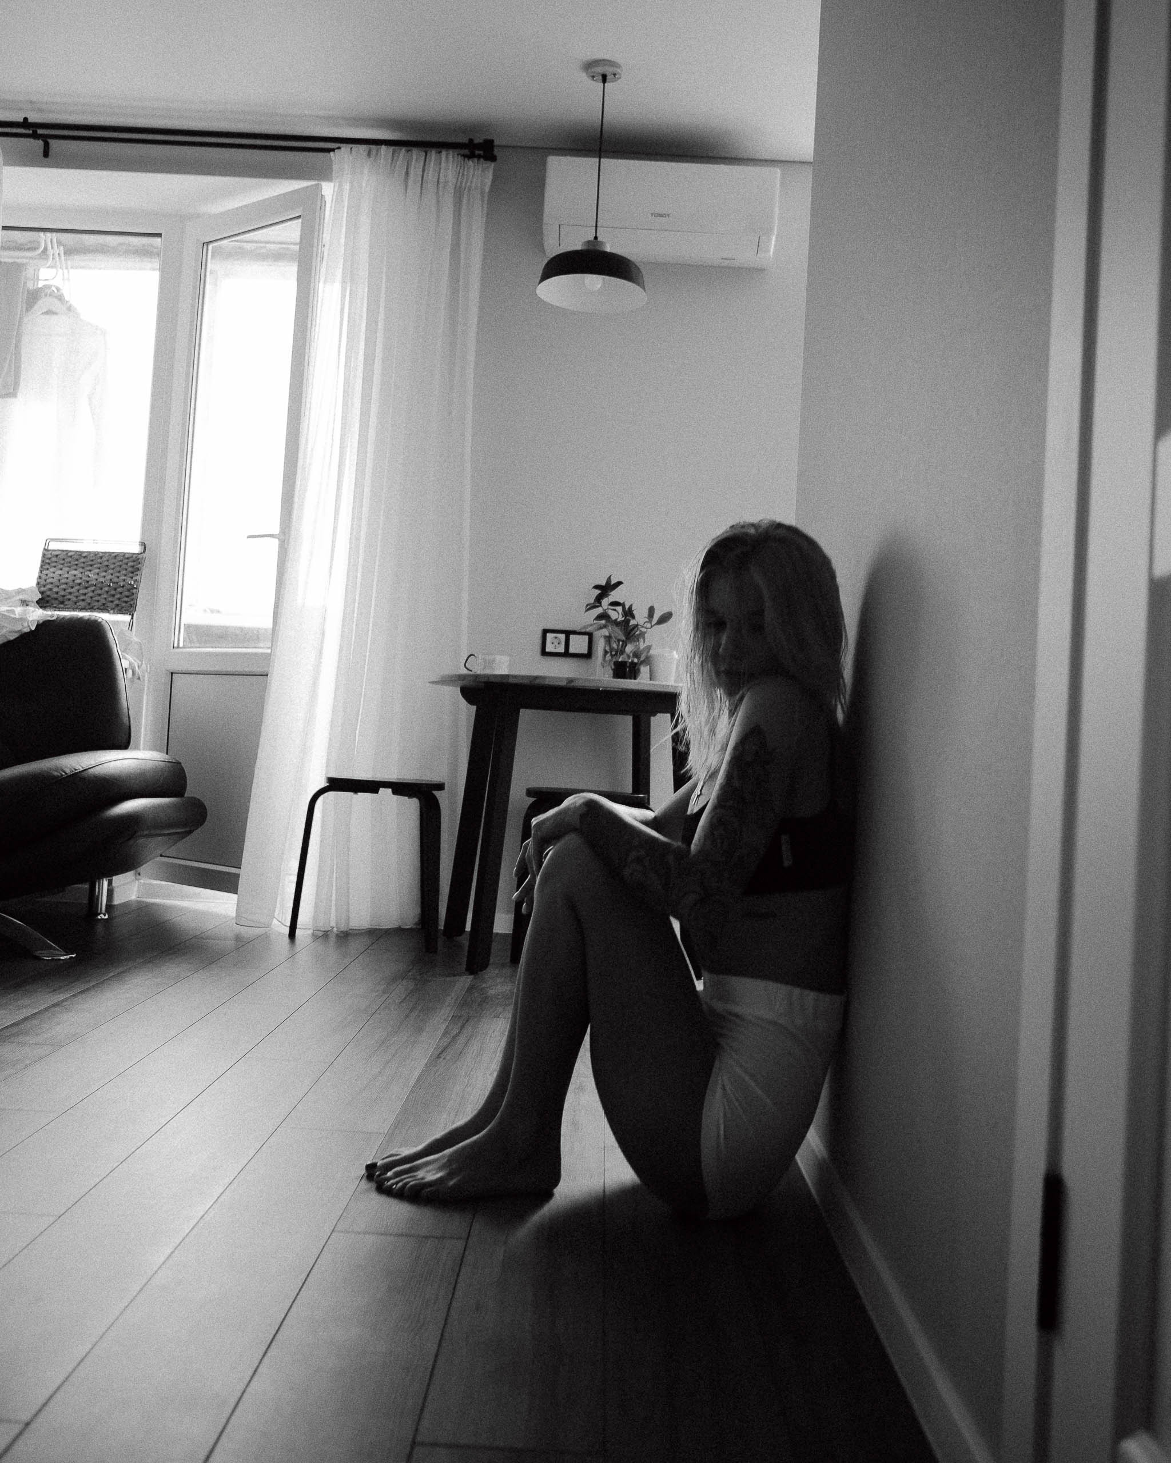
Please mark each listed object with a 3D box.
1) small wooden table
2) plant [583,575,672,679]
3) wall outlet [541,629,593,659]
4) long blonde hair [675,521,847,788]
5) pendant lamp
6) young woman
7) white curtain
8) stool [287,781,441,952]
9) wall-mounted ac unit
[{"bbox_3d":[-0.026,0.249,3.598,0.820,0.756,0.820,3,-1,1],"label":"small wooden table"},{"bbox_3d":[0.118,-0.277,3.613,0.245,0.309,0.230,3,-1,1],"label":"plant"},{"bbox_3d":[-0.056,-0.270,4.014,0.152,0.082,0.011,3,-1,1],"label":"wall outlet"},{"bbox_3d":[0.236,-0.105,1.751,0.210,0.355,0.200,3,-1,-41],"label":"long blonde hair"},{"bbox_3d":[0.034,-1.496,3.536,0.296,0.618,0.296,3,-1,1],"label":"pendant lamp"},{"bbox_3d":[0.031,0.159,1.786,0.625,0.905,0.400,3,-1,1],"label":"young woman"},{"bbox_3d":[-0.656,-0.581,3.884,0.652,2.350,0.150,3,-1,1],"label":"white curtain"},{"bbox_3d":[-0.614,0.369,3.739,0.430,0.463,0.420,3,-1,1],"label":"stool"},{"bbox_3d":[0.228,-1.560,3.937,0.694,0.246,0.187,3,-1,1],"label":"wall-mounted ac unit"}]

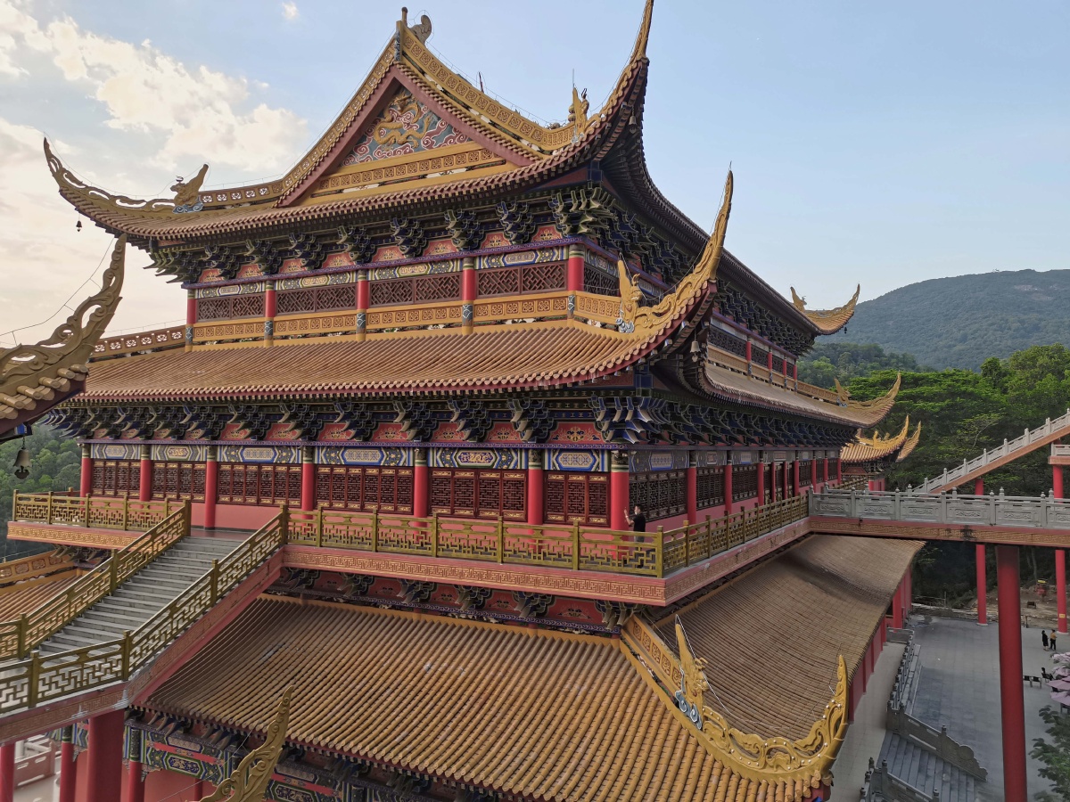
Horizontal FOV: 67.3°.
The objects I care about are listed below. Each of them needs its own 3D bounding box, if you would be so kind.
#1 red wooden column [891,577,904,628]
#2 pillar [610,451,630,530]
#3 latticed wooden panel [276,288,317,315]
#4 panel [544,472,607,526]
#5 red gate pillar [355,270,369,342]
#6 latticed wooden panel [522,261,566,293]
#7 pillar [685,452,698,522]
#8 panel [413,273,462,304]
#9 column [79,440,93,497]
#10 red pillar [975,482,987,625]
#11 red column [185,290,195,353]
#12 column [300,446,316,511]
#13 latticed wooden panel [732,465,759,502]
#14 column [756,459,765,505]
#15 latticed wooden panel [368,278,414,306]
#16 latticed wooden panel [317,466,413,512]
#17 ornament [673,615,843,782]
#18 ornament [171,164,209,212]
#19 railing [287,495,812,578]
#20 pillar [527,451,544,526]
[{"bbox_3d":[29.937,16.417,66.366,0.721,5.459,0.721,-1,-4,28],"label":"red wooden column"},{"bbox_3d":[2.428,2.948,22.882,0.520,3.077,0.520,-1,-4,28],"label":"pillar"},{"bbox_3d":[-9.632,-3.971,32.416,2.142,1.061,0.120,-1,-4,28],"label":"latticed wooden panel"},{"bbox_3d":[1.216,2.812,23.241,2.132,1.573,0.120,-1,-4,28],"label":"panel"},{"bbox_3d":[-6.607,-3.647,30.742,0.515,2.781,0.536,1,-3,0],"label":"red gate pillar"},{"bbox_3d":[0.303,-4.191,27.552,1.735,0.923,0.120,-1,-4,28],"label":"latticed wooden panel"},{"bbox_3d":[5.564,3.327,28.766,0.460,3.061,0.460,-1,-4,28],"label":"pillar"},{"bbox_3d":[-3.587,-4.134,29.622,2.085,0.965,0.120,-1,-4,28],"label":"panel"},{"bbox_3d":[-19.113,3.419,34.334,0.460,3.137,0.460,-1,-4,28],"label":"column"},{"bbox_3d":[41.752,14.106,75.397,0.860,13.552,0.860,-1,-4,28],"label":"red pillar"},{"bbox_3d":[-15.275,-3.564,35.547,0.392,2.803,0.392,-1,-4,28],"label":"red column"},{"bbox_3d":[-7.934,3.153,28.155,0.412,3.136,0.412,-1,-4,28],"label":"column"},{"bbox_3d":[9.585,3.648,36.228,0.120,1.573,5.428,-1,-4,28],"label":"latticed wooden panel"},{"bbox_3d":[10.735,3.935,38.466,0.460,3.067,0.460,-1,-4,28],"label":"column"},{"bbox_3d":[-5.385,-4.052,30.182,2.122,1.061,0.120,-1,-4,28],"label":"latticed wooden panel"},{"bbox_3d":[-5.733,2.946,26.897,4.264,1.573,0.120,-1,-4,28],"label":"latticed wooden panel"},{"bbox_3d":[4.227,5.952,16.274,0.568,3.058,6.272,2,-3,-17],"label":"ornament"},{"bbox_3d":[-15.442,-9.488,35.849,1.568,2.332,0.490,2,-3,-17],"label":"ornament"},{"bbox_3d":[2.396,4.377,31.609,12.823,1.248,20.686,-1,-4,28],"label":"railing"},{"bbox_3d":[0.052,3.014,23.842,0.484,3.168,0.484,1,-3,0],"label":"pillar"}]

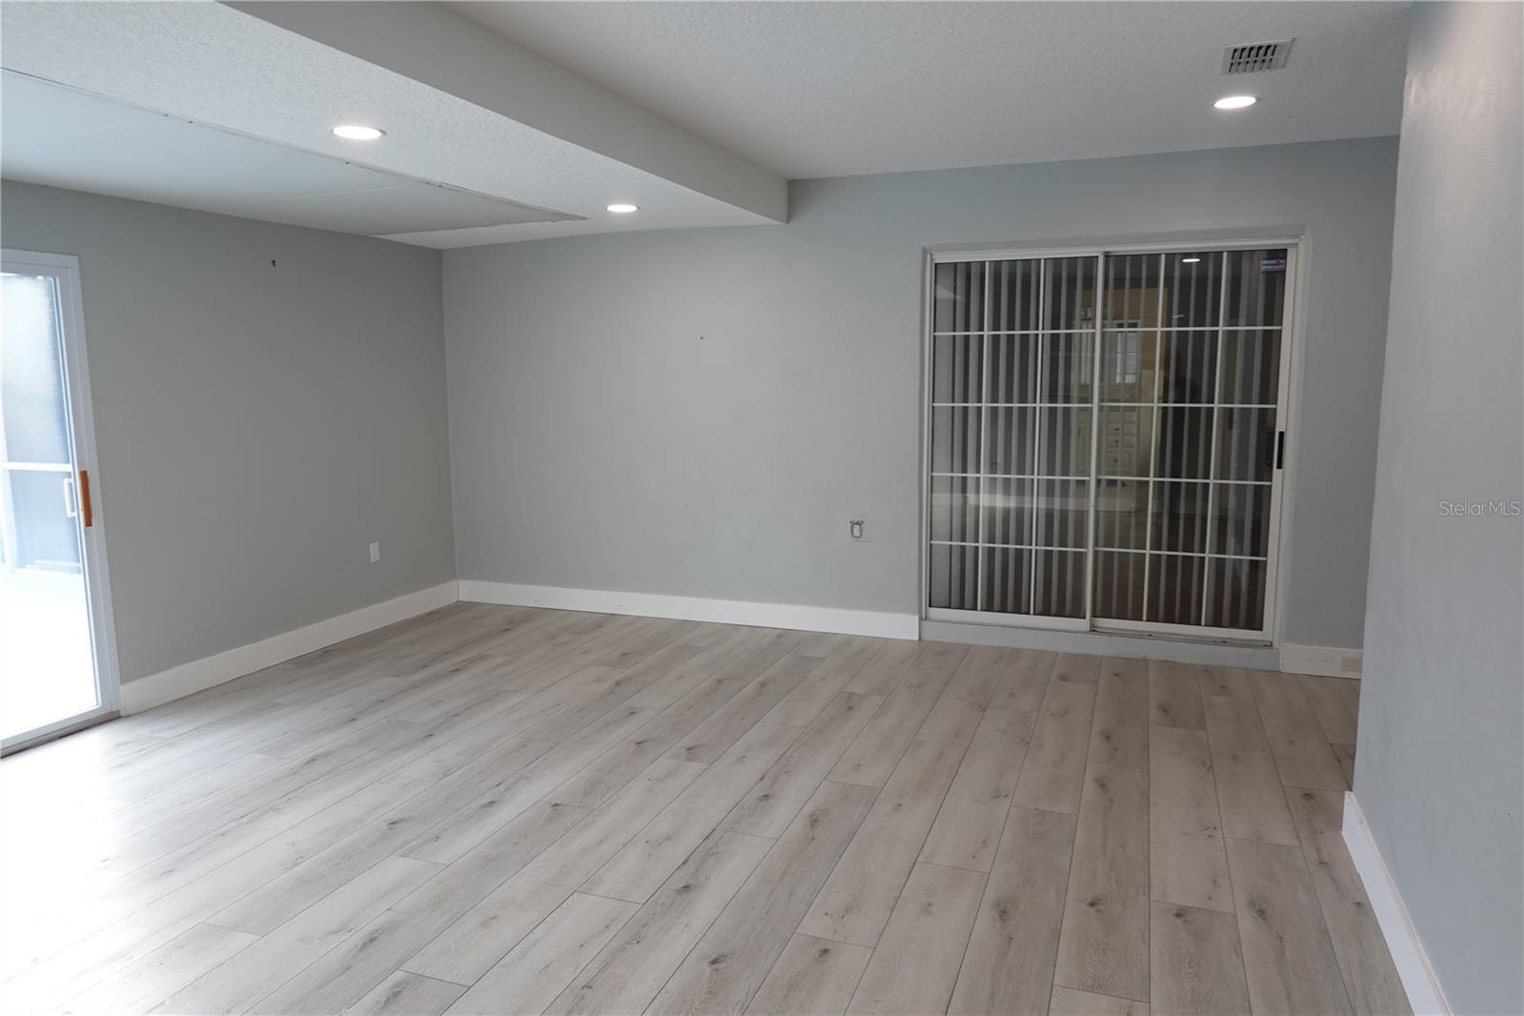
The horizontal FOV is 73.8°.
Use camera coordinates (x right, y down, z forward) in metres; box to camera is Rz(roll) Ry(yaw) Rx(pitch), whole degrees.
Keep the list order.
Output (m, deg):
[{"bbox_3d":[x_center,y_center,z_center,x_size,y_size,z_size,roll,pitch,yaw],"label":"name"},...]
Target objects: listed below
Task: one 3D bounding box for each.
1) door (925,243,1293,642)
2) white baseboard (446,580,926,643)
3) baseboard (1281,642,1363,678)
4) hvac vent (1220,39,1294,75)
[{"bbox_3d":[1.767,-0.336,5.337,1.793,2.021,0.120,3,8,21],"label":"door"},{"bbox_3d":[-0.562,0.605,6.193,3.060,0.145,0.018,3,8,21],"label":"white baseboard"},{"bbox_3d":[2.748,0.751,4.949,0.380,0.147,0.018,3,8,21],"label":"baseboard"},{"bbox_3d":[1.651,-1.508,3.395,0.203,0.022,0.358,3,8,21],"label":"hvac vent"}]

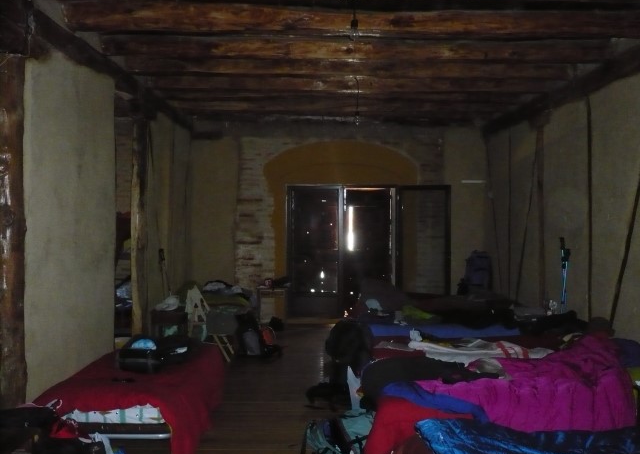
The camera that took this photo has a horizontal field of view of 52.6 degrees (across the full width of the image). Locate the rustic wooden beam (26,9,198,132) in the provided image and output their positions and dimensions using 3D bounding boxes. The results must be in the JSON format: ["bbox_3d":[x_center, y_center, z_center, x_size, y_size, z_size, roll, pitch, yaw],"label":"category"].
[{"bbox_3d":[-1.830,-1.310,6.500,0.210,0.210,5.000,0,2,1],"label":"rustic wooden beam"}]

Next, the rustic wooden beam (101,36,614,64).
[{"bbox_3d":[0.304,-1.437,5.250,4.200,0.170,0.170,0,2,1],"label":"rustic wooden beam"}]

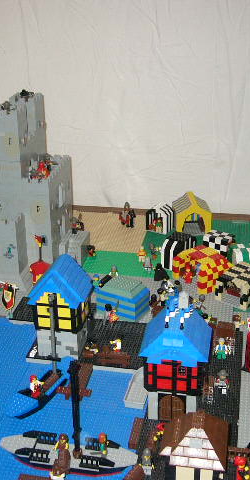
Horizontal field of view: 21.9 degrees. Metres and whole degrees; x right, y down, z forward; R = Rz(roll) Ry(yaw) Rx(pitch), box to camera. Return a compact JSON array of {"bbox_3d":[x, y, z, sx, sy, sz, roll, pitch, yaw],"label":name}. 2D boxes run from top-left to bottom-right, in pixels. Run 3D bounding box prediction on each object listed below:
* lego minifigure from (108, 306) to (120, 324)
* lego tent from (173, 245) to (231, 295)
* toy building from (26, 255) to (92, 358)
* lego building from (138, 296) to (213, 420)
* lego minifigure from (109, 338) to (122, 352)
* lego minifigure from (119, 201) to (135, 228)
[{"bbox_3d":[-0.025,0.165,1.429,0.025,0.042,0.016,4,26,10],"label":"lego minifigure"},{"bbox_3d":[0.191,0.062,1.561,0.095,0.078,0.105,-20,32,-36],"label":"lego tent"},{"bbox_3d":[-0.127,0.134,1.310,0.104,0.205,0.093,4,26,12],"label":"toy building"},{"bbox_3d":[0.088,0.201,1.100,0.112,0.206,0.106,4,26,10],"label":"lego building"},{"bbox_3d":[-0.018,0.206,1.264,0.024,0.034,0.023,1,26,2],"label":"lego minifigure"},{"bbox_3d":[0.008,-0.074,1.854,0.025,0.071,0.058,-13,28,-24],"label":"lego minifigure"}]

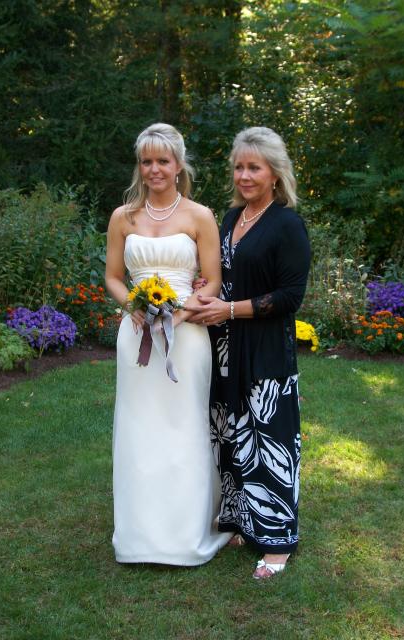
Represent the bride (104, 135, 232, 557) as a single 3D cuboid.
[{"bbox_3d":[-0.130,0.072,3.984,0.500,1.700,0.480,2,9,12],"label":"bride"}]

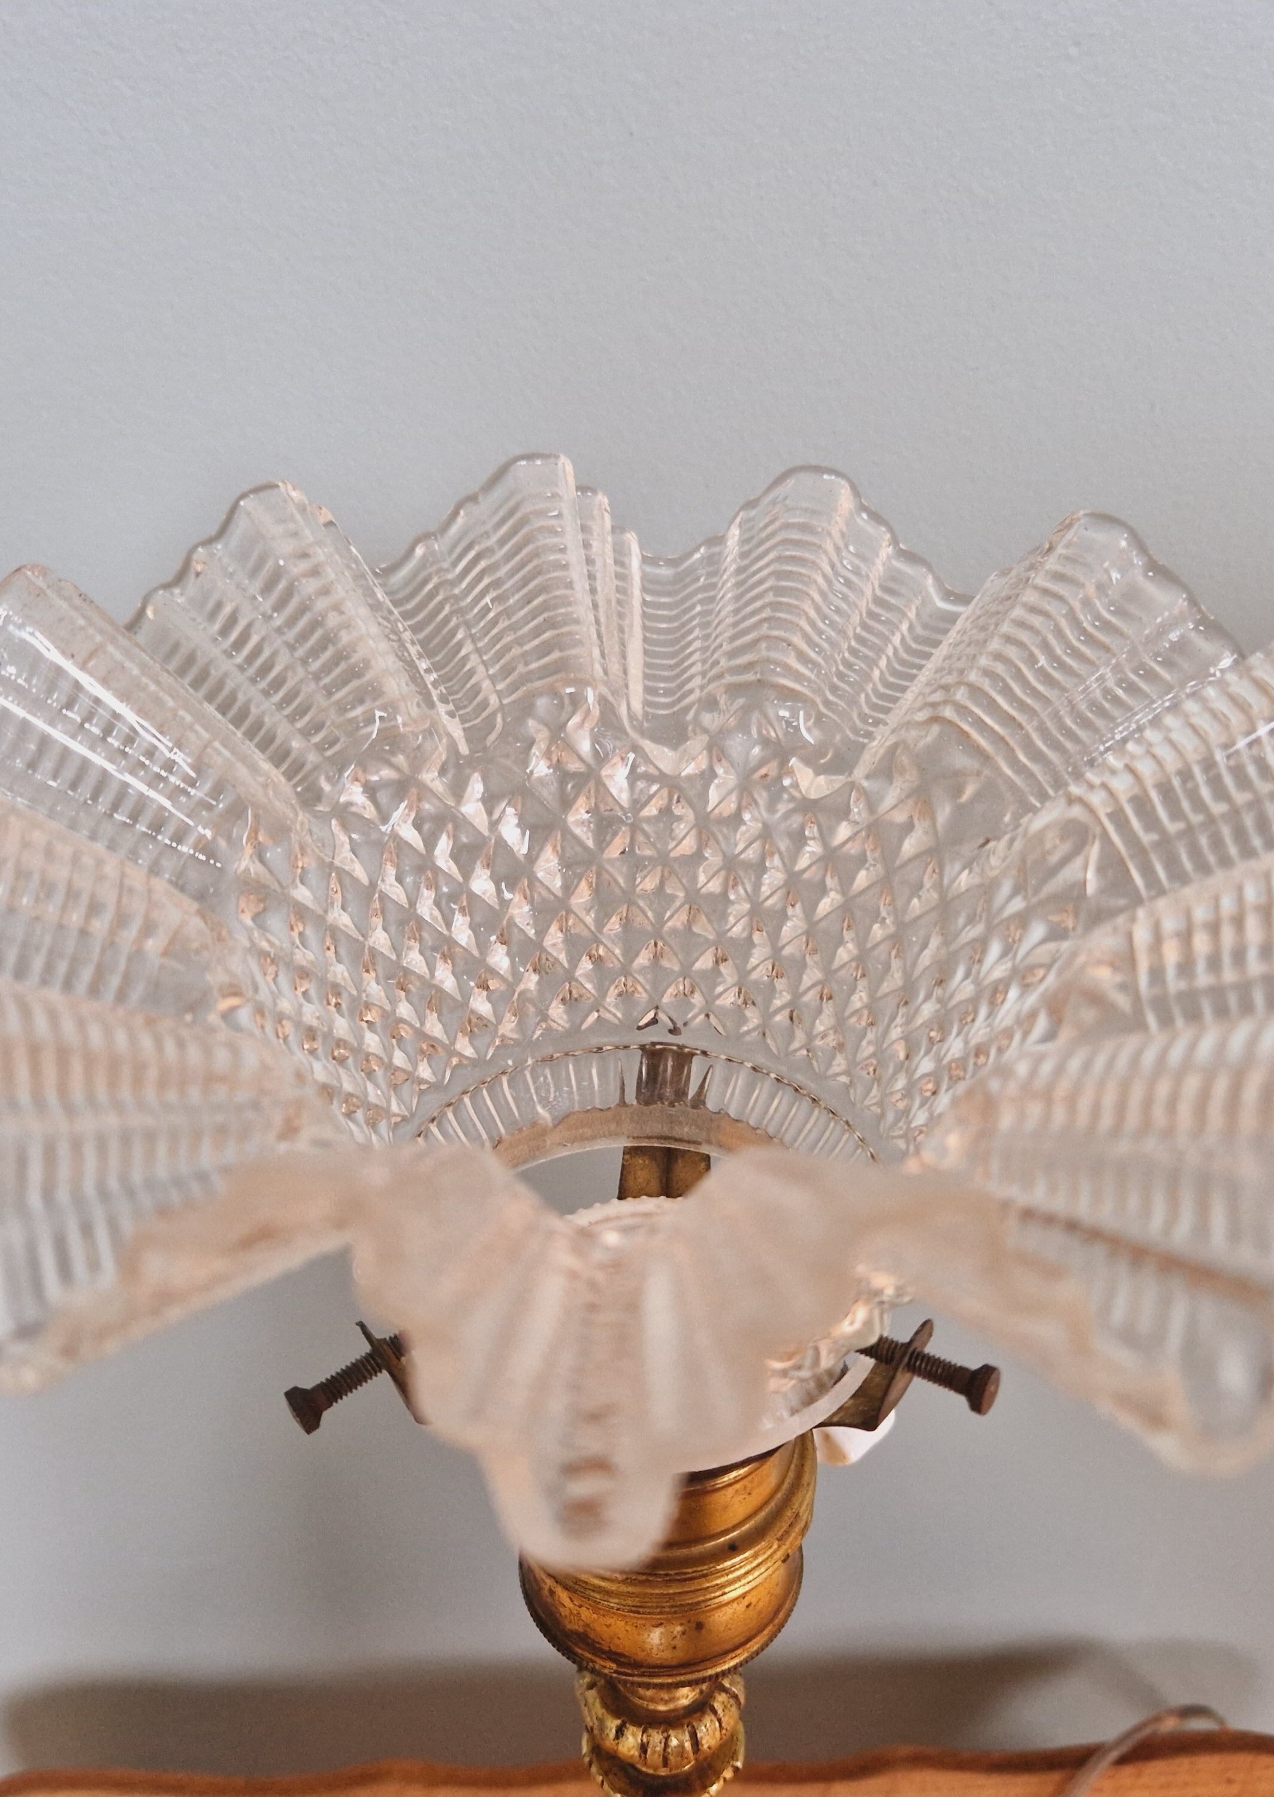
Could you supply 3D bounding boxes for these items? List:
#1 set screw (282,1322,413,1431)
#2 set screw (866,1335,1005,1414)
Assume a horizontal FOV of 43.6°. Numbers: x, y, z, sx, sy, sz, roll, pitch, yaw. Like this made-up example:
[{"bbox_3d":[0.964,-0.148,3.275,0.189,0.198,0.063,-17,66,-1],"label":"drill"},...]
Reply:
[{"bbox_3d":[-0.033,0.057,0.191,0.018,0.006,0.006,-29,42,-26],"label":"set screw"},{"bbox_3d":[0.033,0.054,0.187,0.018,0.006,0.006,12,37,31],"label":"set screw"}]

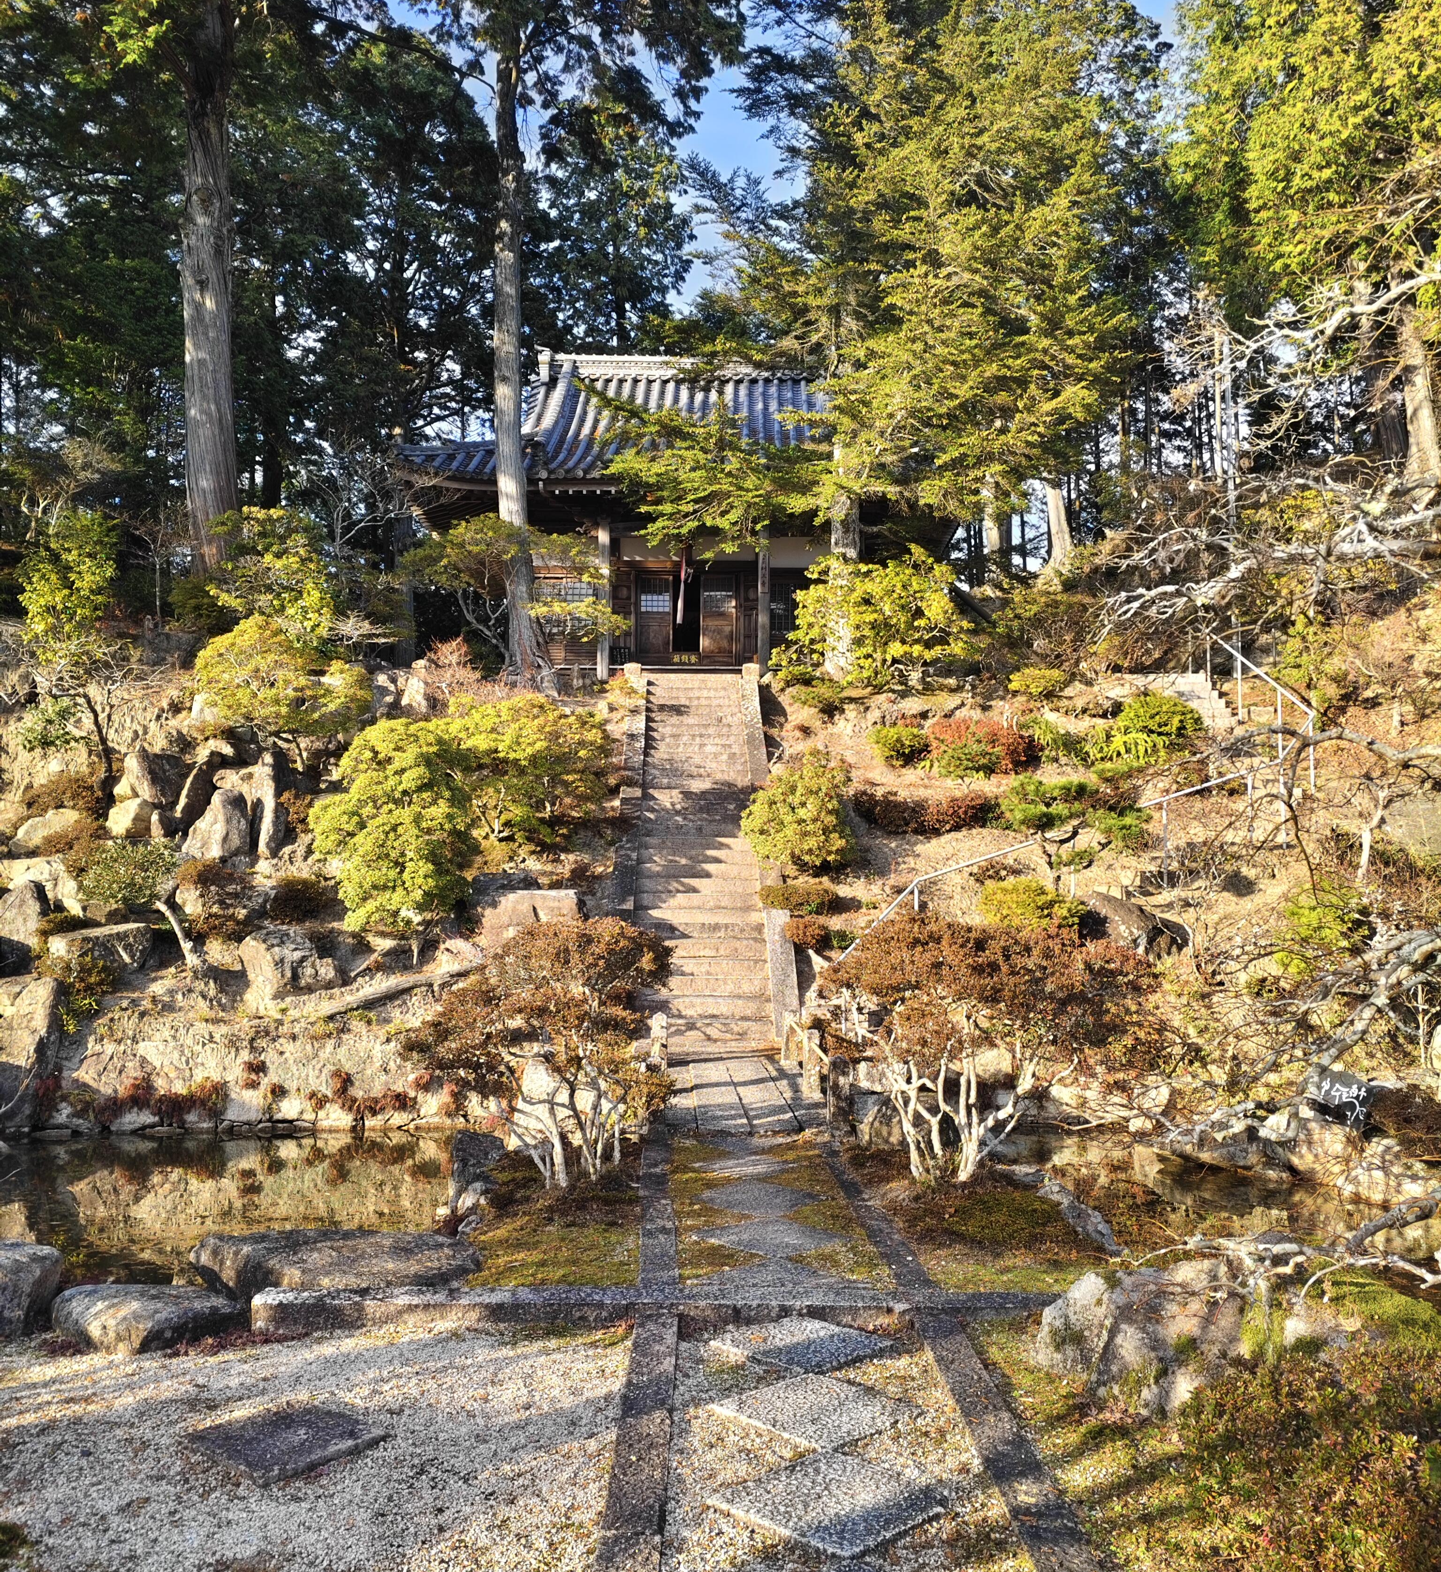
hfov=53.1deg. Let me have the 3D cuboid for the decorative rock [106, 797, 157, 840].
[{"bbox_3d":[-7.104,0.398,17.400,0.611,0.522,0.550,0,-1,0],"label":"decorative rock"}]

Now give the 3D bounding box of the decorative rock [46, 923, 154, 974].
[{"bbox_3d":[-5.626,1.459,13.100,0.920,0.430,0.600,0,-4,-3],"label":"decorative rock"}]

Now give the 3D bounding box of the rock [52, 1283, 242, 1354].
[{"bbox_3d":[-2.016,1.880,5.120,0.630,0.180,0.440,0,-4,-3],"label":"rock"}]

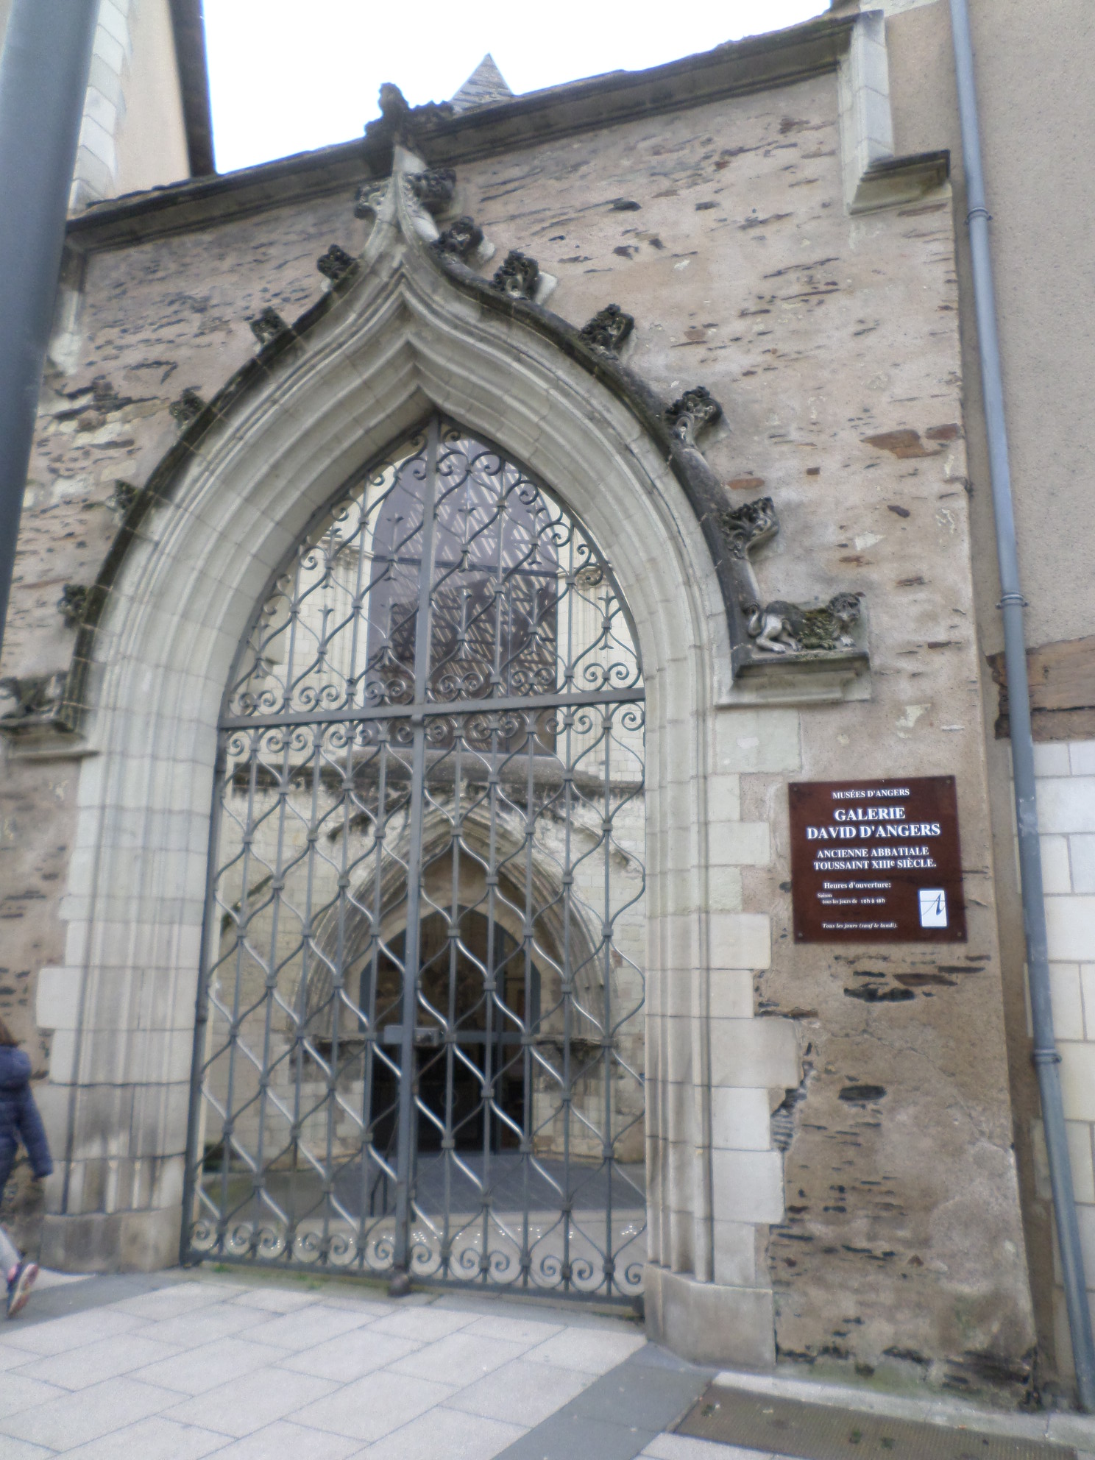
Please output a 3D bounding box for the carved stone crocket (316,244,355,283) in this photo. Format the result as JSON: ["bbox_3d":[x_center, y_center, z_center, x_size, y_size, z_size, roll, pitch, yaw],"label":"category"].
[{"bbox_3d":[-1.169,-2.577,5.826,0.197,0.188,0.169,-3,-12,18],"label":"carved stone crocket"}]

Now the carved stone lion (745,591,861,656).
[{"bbox_3d":[1.129,-0.462,4.624,0.485,0.230,0.200,-3,-12,16],"label":"carved stone lion"}]

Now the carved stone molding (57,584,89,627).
[{"bbox_3d":[-2.656,-0.705,5.936,0.169,0.226,0.160,-3,-12,18],"label":"carved stone molding"}]

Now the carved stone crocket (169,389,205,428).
[{"bbox_3d":[-2.025,-1.821,5.962,0.197,0.197,0.169,-3,-12,18],"label":"carved stone crocket"}]

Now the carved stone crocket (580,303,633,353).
[{"bbox_3d":[0.292,-1.977,5.201,0.244,0.207,0.179,-3,-12,18],"label":"carved stone crocket"}]

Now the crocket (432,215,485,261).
[{"bbox_3d":[-0.469,-2.576,5.534,0.232,0.190,0.200,-3,-12,16],"label":"crocket"}]

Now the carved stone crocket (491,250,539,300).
[{"bbox_3d":[-0.172,-2.427,5.636,0.230,0.200,0.180,-4,-13,18],"label":"carved stone crocket"}]

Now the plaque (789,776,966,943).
[{"bbox_3d":[1.374,0.549,4.430,0.675,0.680,0.025,-3,-12,18],"label":"plaque"}]

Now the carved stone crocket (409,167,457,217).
[{"bbox_3d":[-0.624,-2.912,5.704,0.244,0.216,0.188,-3,-12,18],"label":"carved stone crocket"}]

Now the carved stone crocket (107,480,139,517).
[{"bbox_3d":[-2.393,-1.314,5.978,0.169,0.197,0.160,-3,-12,18],"label":"carved stone crocket"}]

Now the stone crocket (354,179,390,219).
[{"bbox_3d":[-0.959,-2.901,5.763,0.200,0.190,0.180,-3,-12,16],"label":"stone crocket"}]

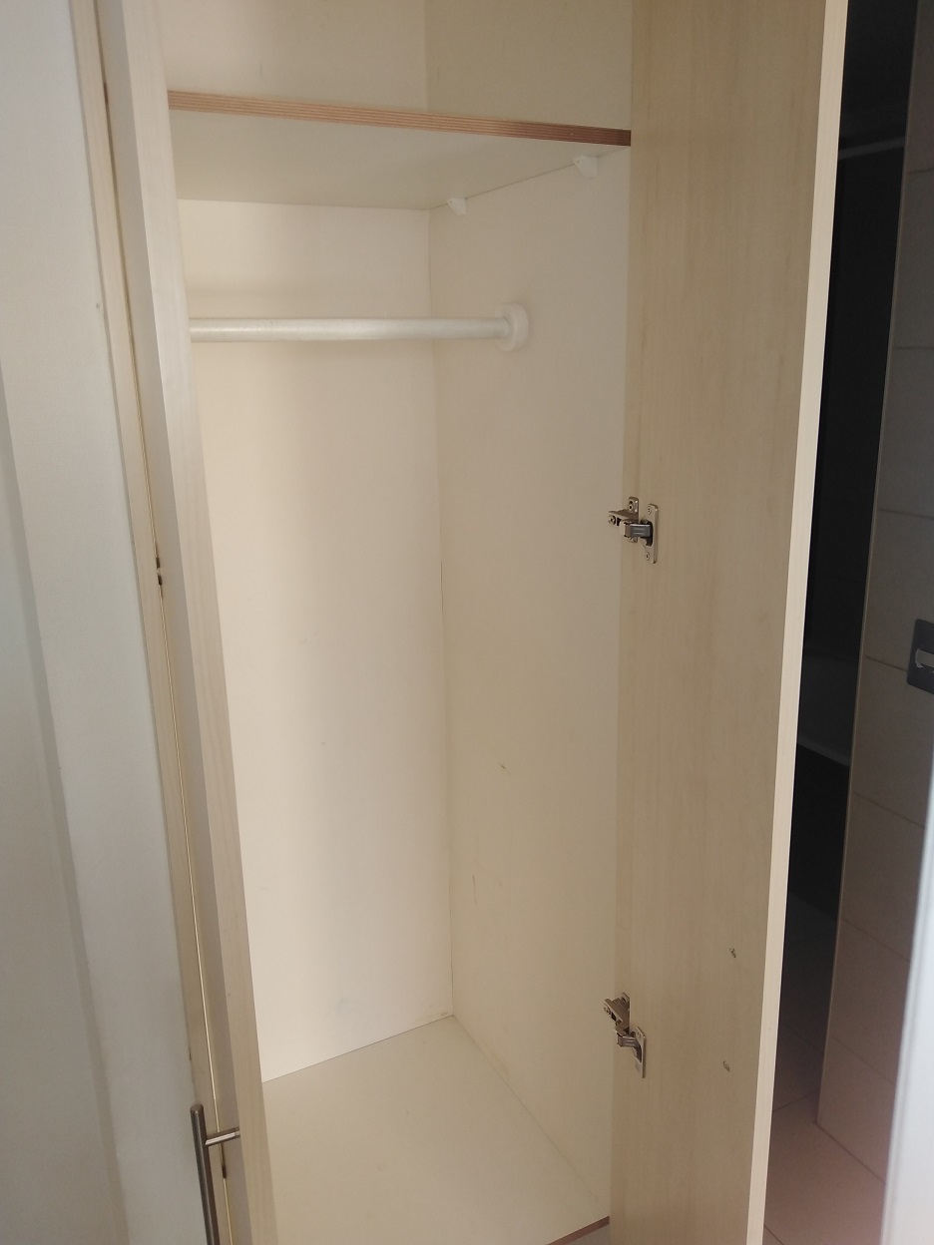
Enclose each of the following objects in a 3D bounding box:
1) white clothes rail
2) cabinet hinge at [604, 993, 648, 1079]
[{"bbox_3d":[-0.173,-0.361,1.151,0.545,0.058,0.058,-9,16,-26],"label":"white clothes rail"},{"bbox_3d":[0.211,0.540,1.234,0.044,0.064,0.106,-9,16,-26],"label":"cabinet hinge"}]

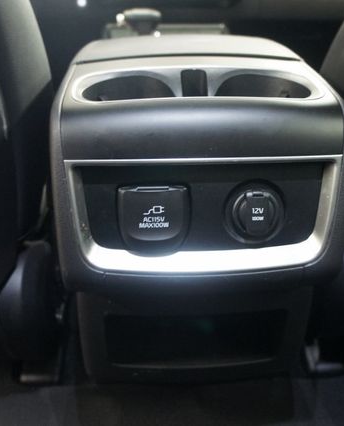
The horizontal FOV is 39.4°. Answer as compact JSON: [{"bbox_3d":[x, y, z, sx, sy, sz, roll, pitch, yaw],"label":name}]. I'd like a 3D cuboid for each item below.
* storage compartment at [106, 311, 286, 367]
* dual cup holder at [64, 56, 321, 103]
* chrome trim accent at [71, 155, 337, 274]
[{"bbox_3d":[0.021,0.102,0.486,0.165,0.057,0.080,-2,24,-3],"label":"storage compartment"},{"bbox_3d":[0.019,-0.105,0.410,0.194,0.018,0.109,-2,33,-3],"label":"dual cup holder"},{"bbox_3d":[0.024,-0.002,0.395,0.212,0.094,0.032,-2,17,-3],"label":"chrome trim accent"}]

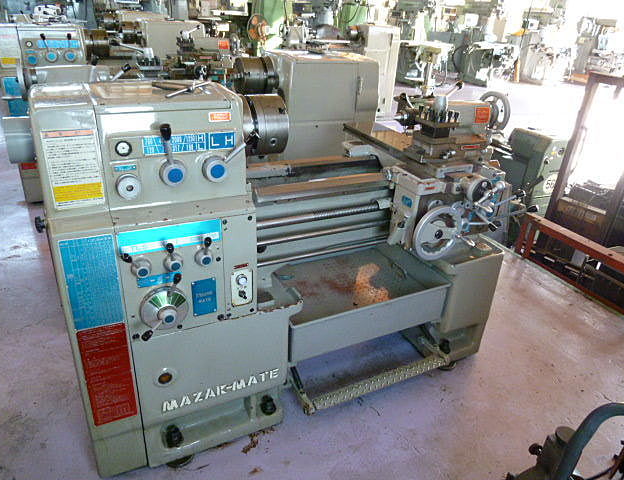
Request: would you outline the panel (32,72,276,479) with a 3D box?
[{"bbox_3d":[-0.520,0.111,1.663,0.650,1.255,0.574,-10,30,-26],"label":"panel"}]

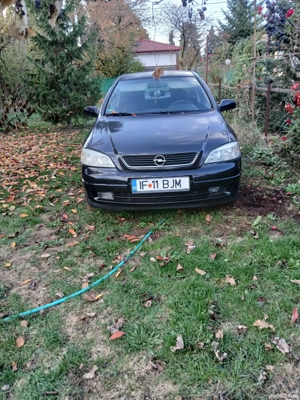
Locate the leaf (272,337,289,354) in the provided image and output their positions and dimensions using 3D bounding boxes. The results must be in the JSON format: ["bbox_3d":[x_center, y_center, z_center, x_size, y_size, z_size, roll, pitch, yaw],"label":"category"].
[{"bbox_3d":[0.659,0.735,1.516,0.070,0.040,0.093,-10,22,-16],"label":"leaf"}]

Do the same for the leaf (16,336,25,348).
[{"bbox_3d":[-0.709,0.781,1.652,0.042,0.020,0.069,-13,24,-25],"label":"leaf"}]

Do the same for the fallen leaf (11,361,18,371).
[{"bbox_3d":[-0.674,0.824,1.495,0.040,0.025,0.065,-19,26,-35],"label":"fallen leaf"}]

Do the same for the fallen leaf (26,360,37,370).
[{"bbox_3d":[-0.597,0.833,1.509,0.041,0.020,0.040,-3,22,-1],"label":"fallen leaf"}]

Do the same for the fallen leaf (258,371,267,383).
[{"bbox_3d":[0.530,0.823,1.400,0.049,0.020,0.030,-22,29,-40],"label":"fallen leaf"}]

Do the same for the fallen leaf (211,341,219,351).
[{"bbox_3d":[0.338,0.764,1.571,0.033,0.020,0.044,11,26,31],"label":"fallen leaf"}]

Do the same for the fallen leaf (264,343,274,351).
[{"bbox_3d":[0.648,0.795,1.631,0.050,0.025,0.055,7,25,23],"label":"fallen leaf"}]

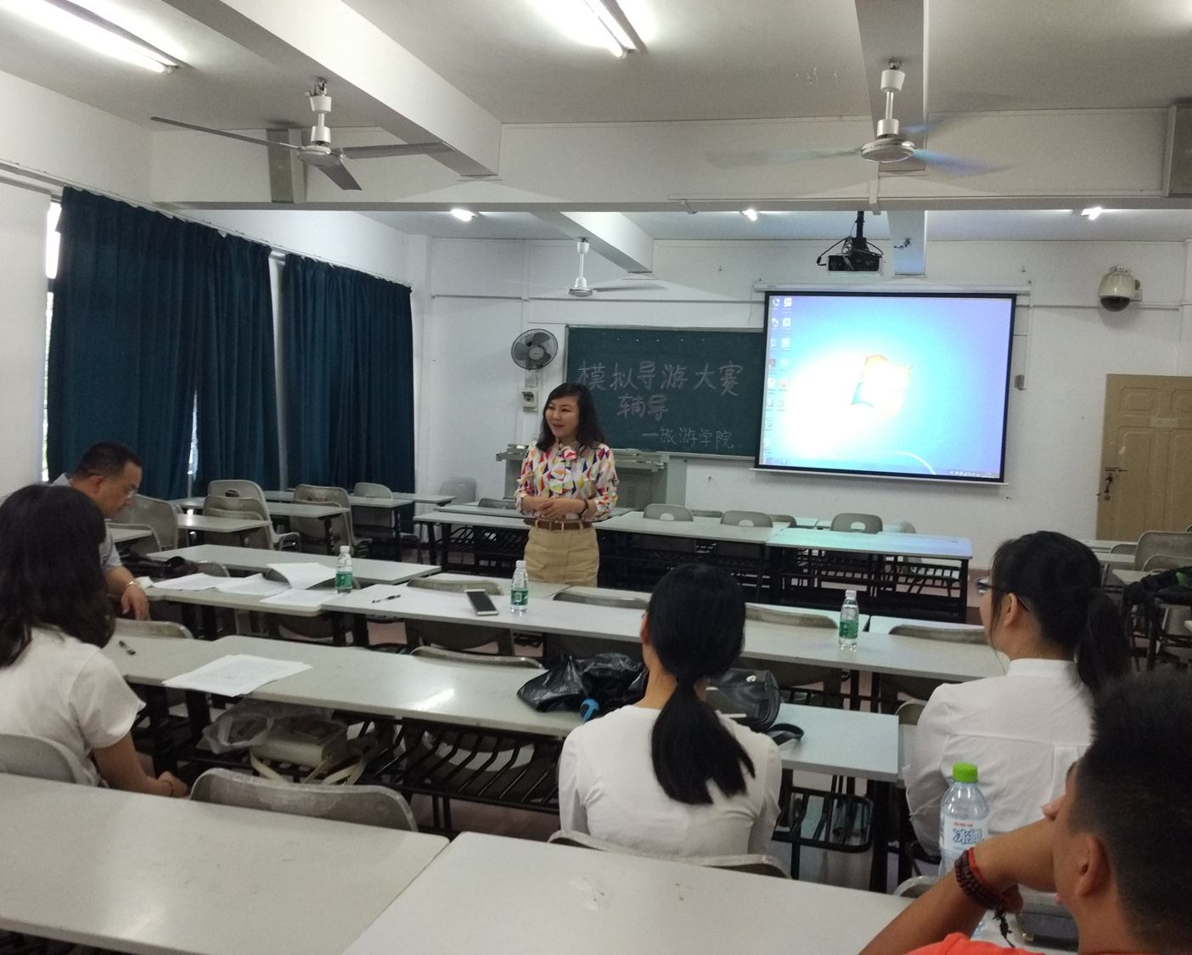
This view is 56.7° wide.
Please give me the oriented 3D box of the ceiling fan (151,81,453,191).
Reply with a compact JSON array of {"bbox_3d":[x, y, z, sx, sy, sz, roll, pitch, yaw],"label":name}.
[{"bbox_3d":[-1.290,-1.650,5.101,1.340,0.440,1.340,4,4,14],"label":"ceiling fan"}]

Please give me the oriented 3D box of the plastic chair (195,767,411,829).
[{"bbox_3d":[-0.449,0.894,2.133,0.430,0.800,0.500,3,4,15],"label":"plastic chair"}]

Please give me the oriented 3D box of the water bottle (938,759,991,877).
[{"bbox_3d":[0.481,0.491,1.436,0.065,0.232,0.065,3,4,15],"label":"water bottle"}]

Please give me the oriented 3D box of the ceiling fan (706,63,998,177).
[{"bbox_3d":[1.062,-1.308,3.987,1.380,0.360,1.380,4,4,15],"label":"ceiling fan"}]

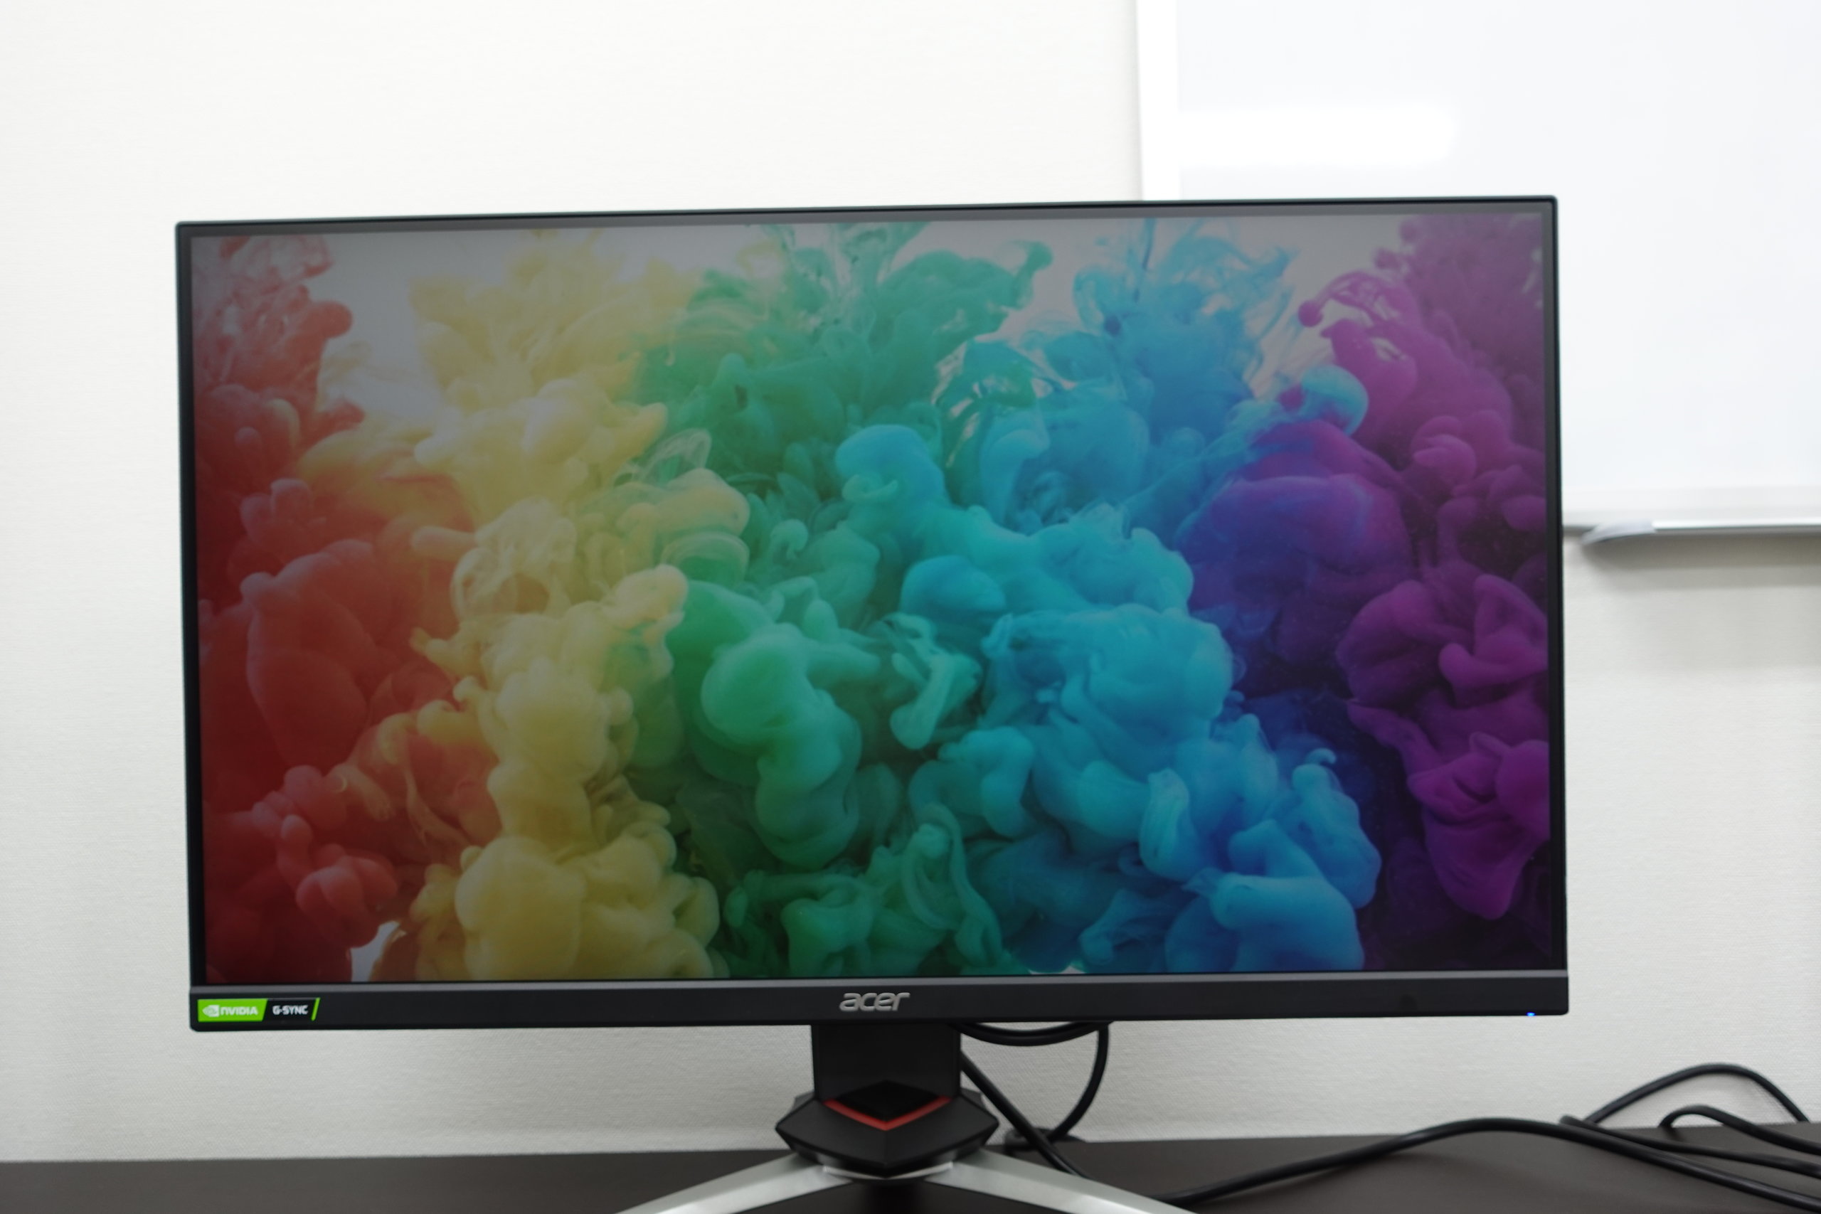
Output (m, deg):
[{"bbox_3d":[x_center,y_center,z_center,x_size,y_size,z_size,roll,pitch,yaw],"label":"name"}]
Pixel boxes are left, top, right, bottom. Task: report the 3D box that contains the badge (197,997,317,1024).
[{"bbox_3d":[-0.288,0.178,0.693,0.054,0.010,0.002,-1,0,1],"label":"badge"}]

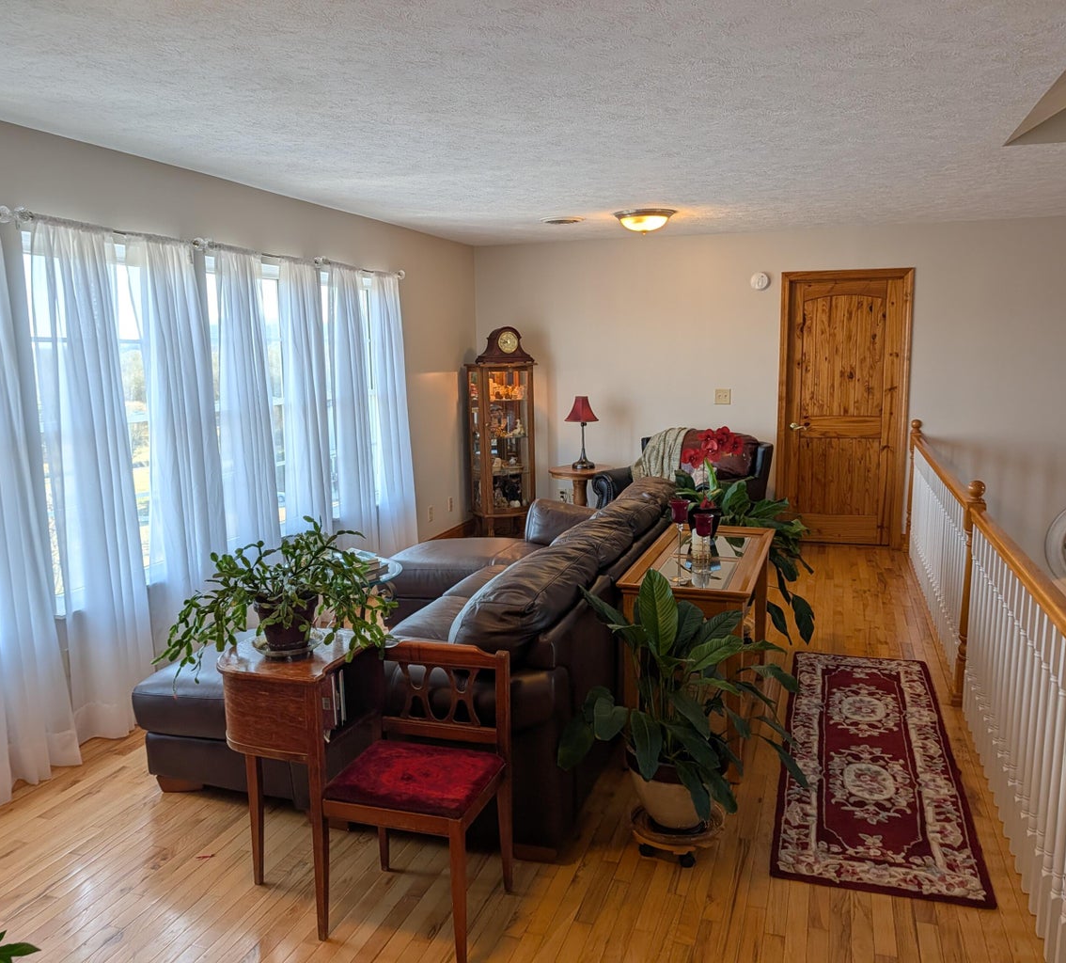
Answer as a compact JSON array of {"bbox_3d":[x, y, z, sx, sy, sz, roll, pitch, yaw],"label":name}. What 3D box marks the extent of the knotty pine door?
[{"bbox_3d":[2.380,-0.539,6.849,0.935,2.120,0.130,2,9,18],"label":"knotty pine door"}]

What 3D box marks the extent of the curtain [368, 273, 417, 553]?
[{"bbox_3d":[-0.918,-0.353,6.011,0.140,2.070,0.550,2,9,18],"label":"curtain"}]

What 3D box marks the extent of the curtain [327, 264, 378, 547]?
[{"bbox_3d":[-1.087,-0.274,5.514,0.140,2.070,0.490,2,9,18],"label":"curtain"}]

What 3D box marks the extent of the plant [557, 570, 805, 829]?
[{"bbox_3d":[0.460,0.689,2.818,0.770,0.830,0.700,1,9,9],"label":"plant"}]

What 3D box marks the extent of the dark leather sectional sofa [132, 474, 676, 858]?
[{"bbox_3d":[-0.220,0.508,4.306,1.630,0.900,2.880,2,10,18],"label":"dark leather sectional sofa"}]

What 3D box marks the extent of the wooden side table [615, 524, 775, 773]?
[{"bbox_3d":[0.724,0.662,3.768,0.480,0.730,1.150,2,9,18],"label":"wooden side table"}]

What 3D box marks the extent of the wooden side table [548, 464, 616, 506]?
[{"bbox_3d":[0.407,0.196,7.151,0.540,0.605,0.540,2,10,18],"label":"wooden side table"}]

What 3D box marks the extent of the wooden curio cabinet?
[{"bbox_3d":[-0.253,-0.256,7.466,0.540,1.440,0.430,-4,10,-23],"label":"wooden curio cabinet"}]

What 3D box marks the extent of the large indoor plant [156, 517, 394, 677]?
[{"bbox_3d":[-0.750,0.337,2.599,0.690,0.480,0.580,-3,9,-16],"label":"large indoor plant"}]

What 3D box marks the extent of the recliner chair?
[{"bbox_3d":[1.116,0.117,6.602,1.070,0.930,0.920,6,11,37],"label":"recliner chair"}]

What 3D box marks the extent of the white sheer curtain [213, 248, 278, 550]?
[{"bbox_3d":[-1.423,-0.117,4.521,0.140,2.070,0.470,2,9,18],"label":"white sheer curtain"}]

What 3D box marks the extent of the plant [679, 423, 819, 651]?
[{"bbox_3d":[1.094,0.372,4.728,0.760,1.000,0.760,2,9,18],"label":"plant"}]

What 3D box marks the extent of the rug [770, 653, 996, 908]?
[{"bbox_3d":[1.353,1.055,3.594,0.620,0.012,2.070,2,10,18],"label":"rug"}]

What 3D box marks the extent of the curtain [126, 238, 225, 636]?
[{"bbox_3d":[-1.582,-0.042,4.053,0.140,2.070,0.560,2,9,18],"label":"curtain"}]

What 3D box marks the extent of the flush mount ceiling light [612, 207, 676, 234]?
[{"bbox_3d":[0.722,-1.659,5.697,0.415,0.145,0.415,2,10,18],"label":"flush mount ceiling light"}]

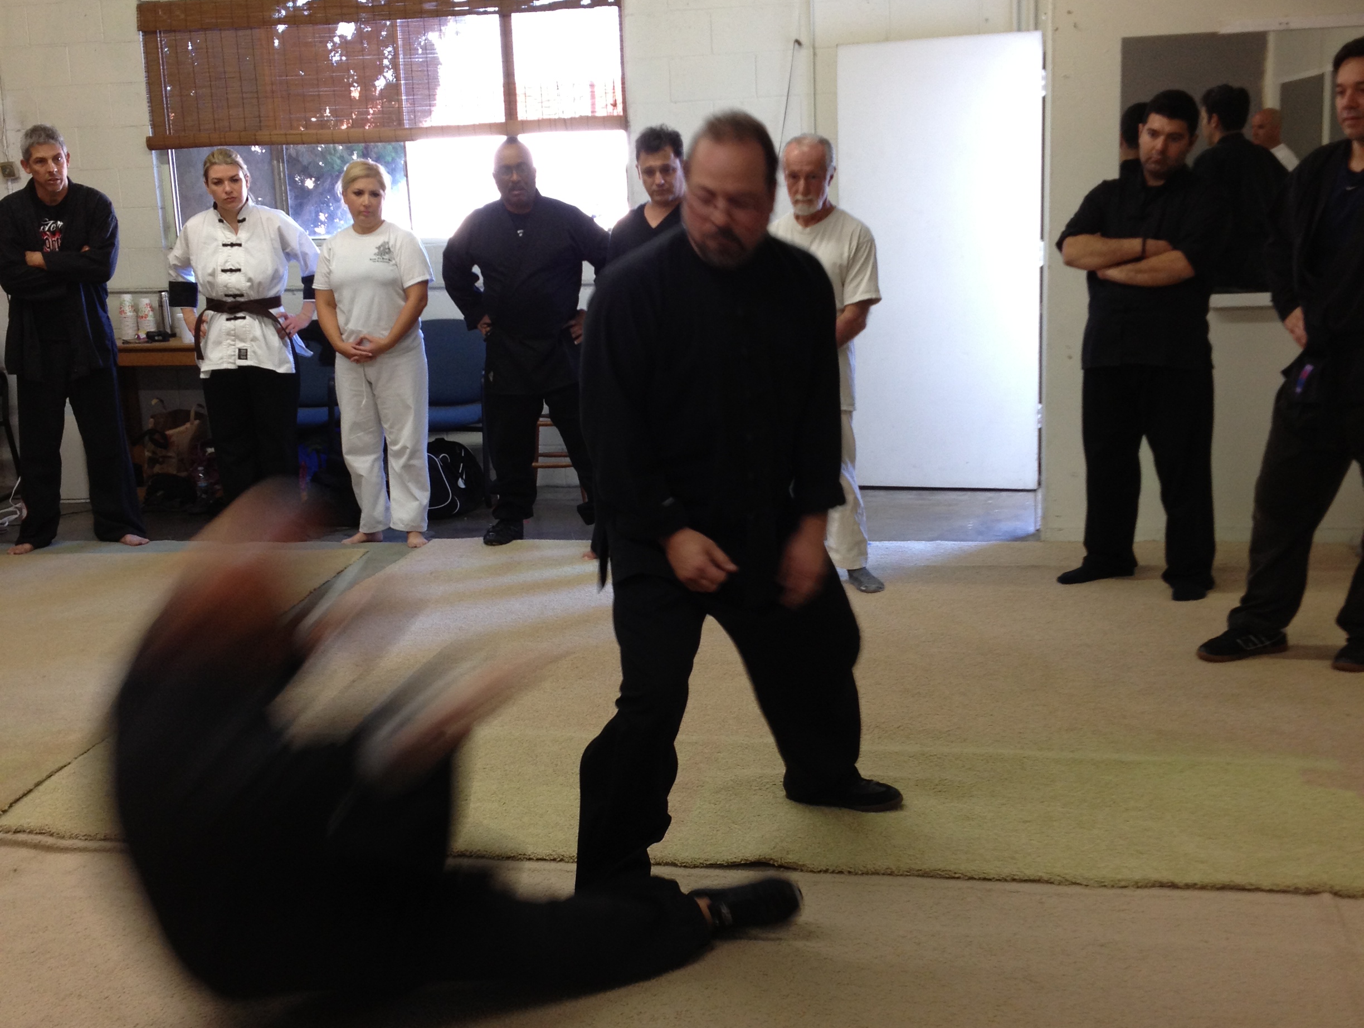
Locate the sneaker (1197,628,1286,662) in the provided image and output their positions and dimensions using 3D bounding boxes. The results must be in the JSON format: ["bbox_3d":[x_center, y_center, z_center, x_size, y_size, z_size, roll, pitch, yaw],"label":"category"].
[{"bbox_3d":[1.742,0.384,5.715,0.295,0.115,0.108,-5,12,-13],"label":"sneaker"}]

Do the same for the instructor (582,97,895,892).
[{"bbox_3d":[0.124,-0.027,4.106,0.750,1.700,0.780,-4,11,-7],"label":"instructor"}]

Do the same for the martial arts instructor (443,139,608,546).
[{"bbox_3d":[-0.627,-0.725,7.660,0.710,1.670,0.480,0,12,9],"label":"martial arts instructor"}]

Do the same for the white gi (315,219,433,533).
[{"bbox_3d":[-1.258,-0.561,7.761,0.490,1.335,0.300,-3,11,-3],"label":"white gi"}]

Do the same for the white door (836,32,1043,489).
[{"bbox_3d":[1.172,-1.111,8.343,0.905,2.030,0.050,0,13,13],"label":"white door"}]

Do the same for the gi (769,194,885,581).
[{"bbox_3d":[0.453,-0.447,6.747,0.560,1.360,0.320,-1,11,6],"label":"gi"}]

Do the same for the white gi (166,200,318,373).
[{"bbox_3d":[-1.869,-0.967,7.829,0.640,0.730,0.340,-2,11,-1],"label":"white gi"}]

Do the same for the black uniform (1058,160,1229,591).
[{"bbox_3d":[1.618,-0.497,6.489,0.580,1.490,0.400,5,13,30],"label":"black uniform"}]

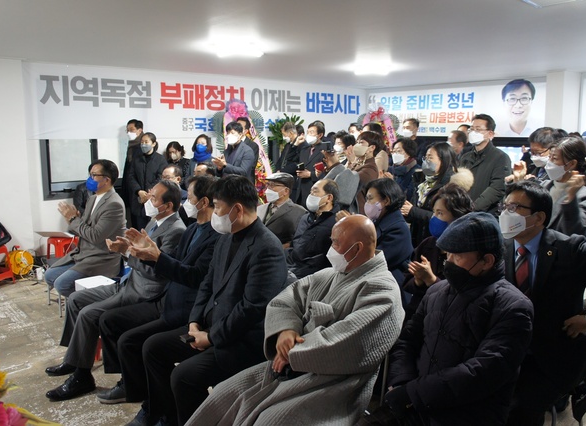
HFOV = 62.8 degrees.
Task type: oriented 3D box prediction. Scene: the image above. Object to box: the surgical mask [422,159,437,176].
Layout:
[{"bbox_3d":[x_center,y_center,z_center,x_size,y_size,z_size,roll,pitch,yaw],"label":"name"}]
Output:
[{"bbox_3d":[0.976,-0.322,3.430,0.088,0.110,0.125,-5,10,-29],"label":"surgical mask"}]

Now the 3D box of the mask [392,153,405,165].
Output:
[{"bbox_3d":[0.935,-0.478,4.250,0.085,0.115,0.130,-7,11,-37],"label":"mask"}]

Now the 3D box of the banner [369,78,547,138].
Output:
[{"bbox_3d":[2.560,-1.677,8.033,3.120,0.820,0.030,9,13,43],"label":"banner"}]

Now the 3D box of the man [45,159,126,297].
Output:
[{"bbox_3d":[-1.685,0.249,3.927,0.700,1.280,0.540,-6,11,-34],"label":"man"}]

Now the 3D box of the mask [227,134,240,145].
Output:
[{"bbox_3d":[-0.670,-0.832,5.400,0.135,0.125,0.090,8,12,39],"label":"mask"}]

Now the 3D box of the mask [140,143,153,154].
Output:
[{"bbox_3d":[-1.647,-0.719,5.400,0.130,0.110,0.085,5,10,27],"label":"mask"}]

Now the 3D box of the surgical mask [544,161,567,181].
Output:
[{"bbox_3d":[1.434,-0.232,2.620,0.085,0.115,0.130,-3,10,-20],"label":"surgical mask"}]

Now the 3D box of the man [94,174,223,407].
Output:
[{"bbox_3d":[-0.768,0.438,2.798,0.780,1.260,0.530,-6,11,-34],"label":"man"}]

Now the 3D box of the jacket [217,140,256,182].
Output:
[{"bbox_3d":[-0.655,-0.473,5.544,0.500,0.660,0.380,9,13,44],"label":"jacket"}]

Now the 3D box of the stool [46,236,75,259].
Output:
[{"bbox_3d":[-2.605,0.480,5.450,0.310,0.430,0.310,6,11,30],"label":"stool"}]

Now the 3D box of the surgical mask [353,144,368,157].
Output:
[{"bbox_3d":[0.635,-0.580,4.450,0.090,0.120,0.130,-5,10,-29],"label":"surgical mask"}]

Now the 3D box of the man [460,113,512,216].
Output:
[{"bbox_3d":[1.660,0.014,4.187,0.320,1.720,0.470,-7,12,-40],"label":"man"}]

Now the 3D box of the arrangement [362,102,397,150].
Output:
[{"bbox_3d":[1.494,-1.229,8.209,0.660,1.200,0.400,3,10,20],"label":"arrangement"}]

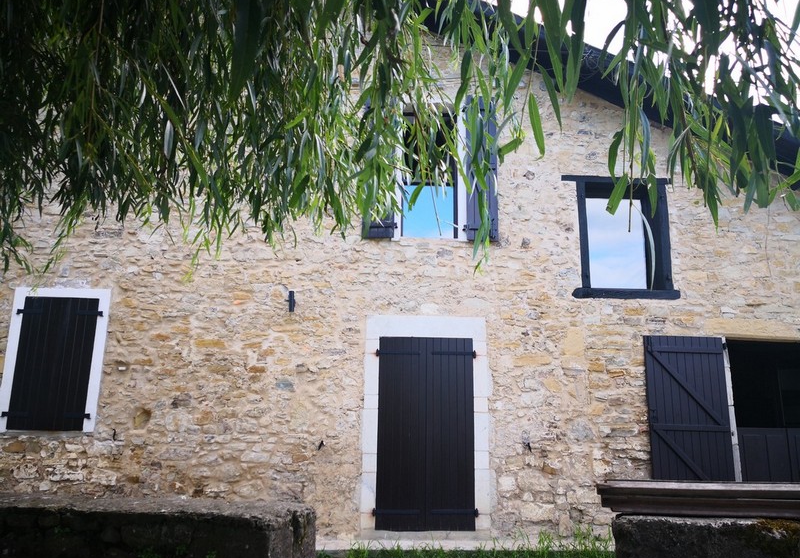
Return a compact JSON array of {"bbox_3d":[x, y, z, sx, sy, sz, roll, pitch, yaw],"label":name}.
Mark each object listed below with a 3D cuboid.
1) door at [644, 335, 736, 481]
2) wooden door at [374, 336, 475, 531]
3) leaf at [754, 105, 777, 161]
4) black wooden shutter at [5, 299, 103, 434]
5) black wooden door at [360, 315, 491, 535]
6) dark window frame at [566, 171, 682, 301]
[{"bbox_3d":[3.271,1.666,7.054,0.930,2.024,0.070,1,-13,-2],"label":"door"},{"bbox_3d":[0.292,1.714,7.018,1.095,2.097,0.060,1,-13,-2],"label":"wooden door"},{"bbox_3d":[0.674,-0.270,1.150,0.031,0.105,0.014,-16,0,32],"label":"leaf"},{"bbox_3d":[-3.891,0.949,7.049,0.862,1.486,0.060,1,-13,-2],"label":"black wooden shutter"},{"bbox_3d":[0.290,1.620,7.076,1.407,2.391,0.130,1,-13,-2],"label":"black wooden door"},{"bbox_3d":[2.671,-0.495,7.646,1.348,1.556,0.170,1,-13,-2],"label":"dark window frame"}]

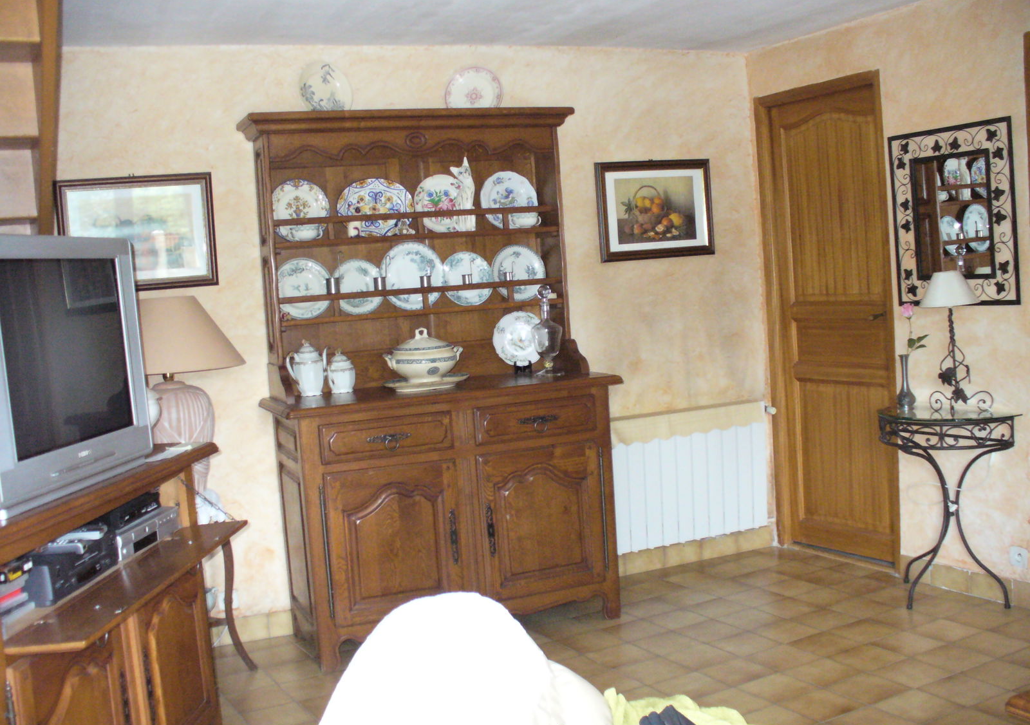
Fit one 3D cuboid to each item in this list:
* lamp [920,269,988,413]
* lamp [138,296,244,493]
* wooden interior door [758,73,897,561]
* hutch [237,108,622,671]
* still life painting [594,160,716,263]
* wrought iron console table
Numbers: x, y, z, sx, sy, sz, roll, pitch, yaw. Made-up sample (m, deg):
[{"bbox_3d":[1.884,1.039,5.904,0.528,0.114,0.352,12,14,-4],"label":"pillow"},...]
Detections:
[{"bbox_3d":[1.599,-0.069,4.060,0.240,0.530,0.250,-6,4,-28],"label":"lamp"},{"bbox_3d":[-1.220,0.155,3.908,0.540,0.775,0.540,-6,4,-20],"label":"lamp"},{"bbox_3d":[1.381,-0.159,4.815,0.080,2.120,0.780,-6,4,-28],"label":"wooden interior door"},{"bbox_3d":[-0.296,0.044,4.281,1.300,2.035,0.557,-6,4,-20],"label":"hutch"},{"bbox_3d":[0.645,-0.681,4.910,0.572,0.434,0.035,-6,4,-20],"label":"still life painting"},{"bbox_3d":[1.565,0.554,4.147,0.330,0.740,0.620,-6,4,-28],"label":"wrought iron console table"}]

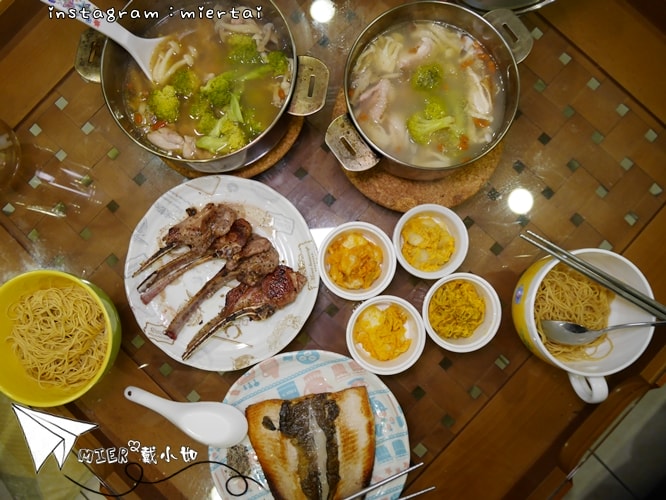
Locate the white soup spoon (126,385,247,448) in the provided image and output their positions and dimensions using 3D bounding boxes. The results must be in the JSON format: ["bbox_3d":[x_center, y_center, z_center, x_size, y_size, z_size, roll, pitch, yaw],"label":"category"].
[{"bbox_3d":[-0.154,0.171,0.500,0.134,0.045,0.047,18,86,2],"label":"white soup spoon"}]

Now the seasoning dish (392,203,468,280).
[{"bbox_3d":[0.105,-0.007,0.514,0.080,0.039,0.080,0,85,1],"label":"seasoning dish"}]

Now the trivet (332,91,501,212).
[{"bbox_3d":[0.097,-0.140,0.539,0.197,0.012,0.197,0,85,1],"label":"trivet"}]

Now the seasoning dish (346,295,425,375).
[{"bbox_3d":[0.056,0.091,0.506,0.083,0.041,0.083,0,85,1],"label":"seasoning dish"}]

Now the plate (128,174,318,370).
[{"bbox_3d":[-0.123,0.025,0.524,0.217,0.022,0.217,0,85,1],"label":"plate"}]

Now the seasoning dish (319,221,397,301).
[{"bbox_3d":[0.027,0.013,0.513,0.083,0.041,0.083,0,85,1],"label":"seasoning dish"}]

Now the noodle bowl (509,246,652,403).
[{"bbox_3d":[0.254,0.079,0.487,0.126,0.073,0.156,-7,85,0],"label":"noodle bowl"}]

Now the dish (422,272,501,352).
[{"bbox_3d":[0.136,0.067,0.507,0.083,0.041,0.083,0,85,1],"label":"dish"}]

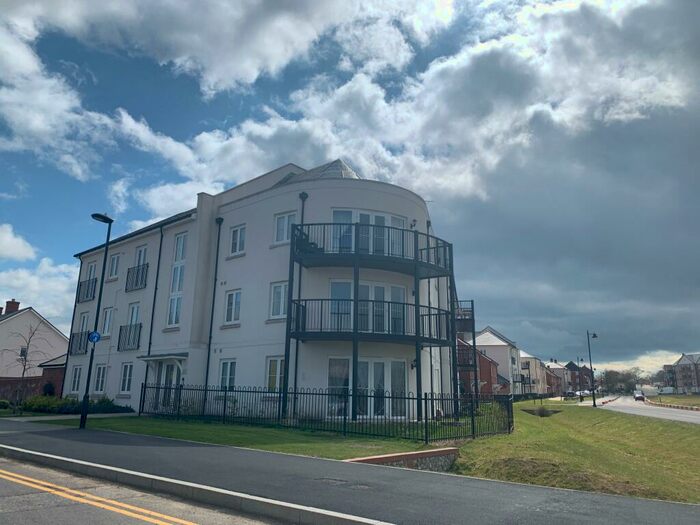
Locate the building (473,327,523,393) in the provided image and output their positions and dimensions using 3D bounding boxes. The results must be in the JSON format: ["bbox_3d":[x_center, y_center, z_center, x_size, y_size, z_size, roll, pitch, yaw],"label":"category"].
[{"bbox_3d":[22.557,16.811,84.827,8.500,10.600,10.000,-5,-15,24],"label":"building"}]

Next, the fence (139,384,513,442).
[{"bbox_3d":[-1.602,5.220,18.899,13.600,1.370,5.000,-11,-18,40],"label":"fence"}]

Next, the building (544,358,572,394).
[{"bbox_3d":[61.214,35.569,159.394,8.500,10.800,12.000,-6,-15,26],"label":"building"}]

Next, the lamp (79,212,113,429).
[{"bbox_3d":[-7.464,1.564,15.074,0.280,6.100,0.750,-11,-18,40],"label":"lamp"}]

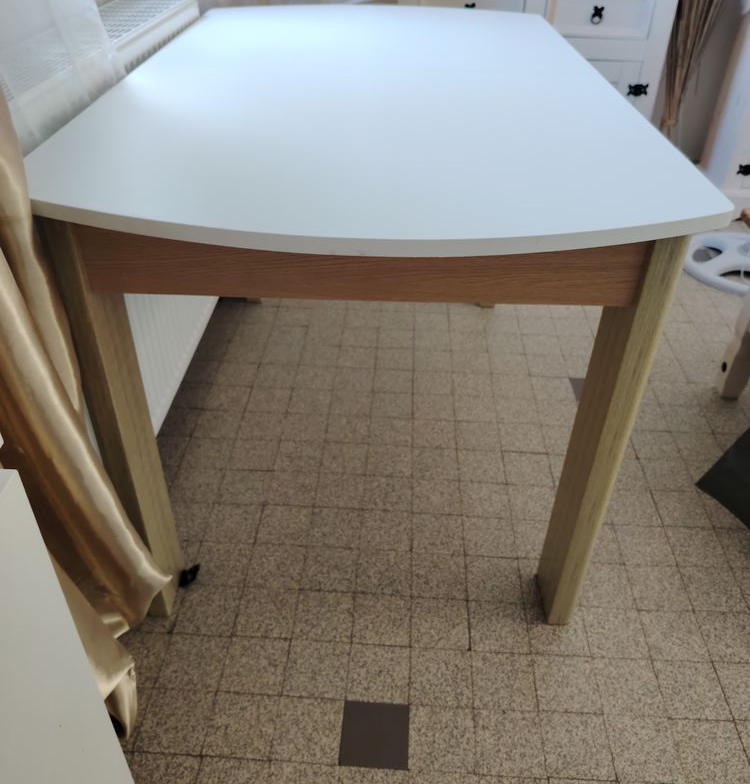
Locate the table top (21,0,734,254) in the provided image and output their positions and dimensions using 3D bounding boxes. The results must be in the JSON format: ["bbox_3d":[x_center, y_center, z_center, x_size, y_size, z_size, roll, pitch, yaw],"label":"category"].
[{"bbox_3d":[-0.004,-0.563,1.229,0.800,0.022,1.435,2,37,0],"label":"table top"}]

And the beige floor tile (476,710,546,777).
[{"bbox_3d":[0.201,0.526,1.039,0.100,0.010,0.100,3,37,2],"label":"beige floor tile"}]

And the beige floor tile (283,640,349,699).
[{"bbox_3d":[-0.093,0.454,1.132,0.100,0.010,0.100,3,37,2],"label":"beige floor tile"}]

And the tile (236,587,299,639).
[{"bbox_3d":[-0.188,0.387,1.211,0.100,0.010,0.100,3,37,2],"label":"tile"}]

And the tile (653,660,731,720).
[{"bbox_3d":[0.504,0.479,1.111,0.100,0.010,0.100,3,37,2],"label":"tile"}]

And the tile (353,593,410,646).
[{"bbox_3d":[0.011,0.397,1.202,0.099,0.010,0.099,3,37,2],"label":"tile"}]

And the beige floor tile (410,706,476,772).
[{"bbox_3d":[0.102,0.523,1.047,0.100,0.010,0.100,3,37,2],"label":"beige floor tile"}]

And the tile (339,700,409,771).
[{"bbox_3d":[0.002,0.516,1.043,0.099,0.010,0.099,3,37,2],"label":"tile"}]

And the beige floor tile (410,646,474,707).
[{"bbox_3d":[0.107,0.463,1.121,0.098,0.010,0.098,3,37,2],"label":"beige floor tile"}]

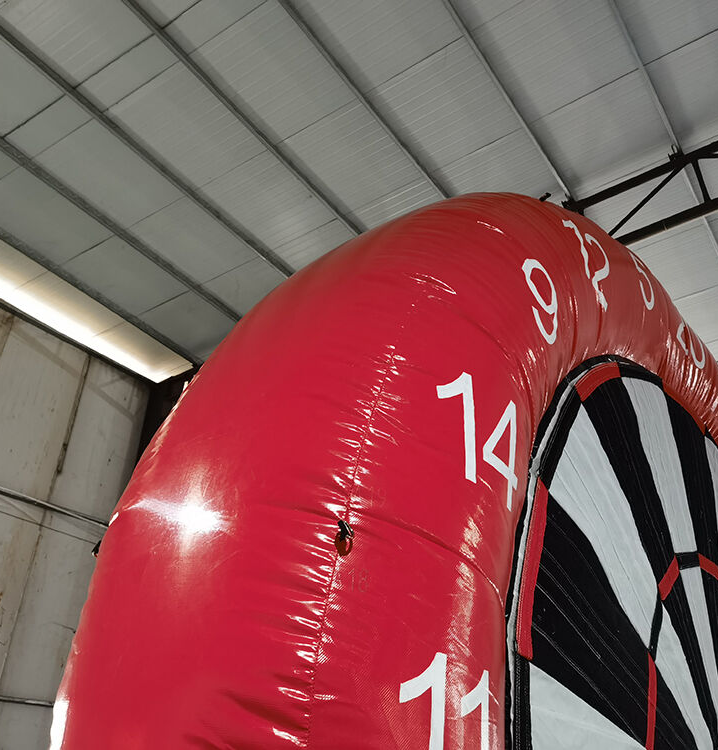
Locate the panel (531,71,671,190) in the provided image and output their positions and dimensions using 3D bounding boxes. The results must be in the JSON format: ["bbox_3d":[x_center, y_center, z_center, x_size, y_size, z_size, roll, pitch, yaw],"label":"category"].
[{"bbox_3d":[1.932,-1.885,6.158,0.864,0.050,0.959,-20,-36,28],"label":"panel"}]

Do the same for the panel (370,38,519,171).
[{"bbox_3d":[0.653,-2.015,5.908,0.860,0.050,0.969,-20,-36,28],"label":"panel"}]

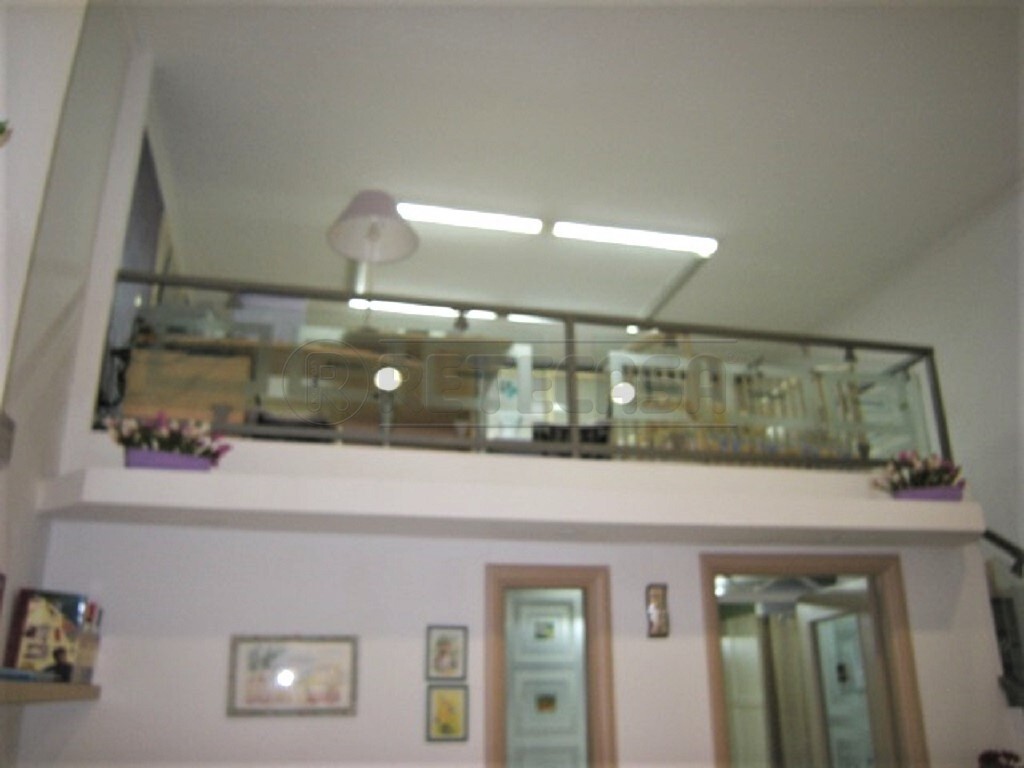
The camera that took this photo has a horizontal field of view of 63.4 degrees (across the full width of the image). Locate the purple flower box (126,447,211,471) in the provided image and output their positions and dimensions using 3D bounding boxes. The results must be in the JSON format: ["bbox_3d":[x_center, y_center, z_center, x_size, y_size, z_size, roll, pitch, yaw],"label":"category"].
[{"bbox_3d":[-1.751,0.409,4.201,0.400,0.108,0.135,11,-21,-31],"label":"purple flower box"}]

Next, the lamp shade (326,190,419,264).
[{"bbox_3d":[-0.874,-1.025,5.255,0.575,0.295,0.575,4,-18,-14],"label":"lamp shade"}]

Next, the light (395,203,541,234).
[{"bbox_3d":[-0.468,-1.361,6.709,1.480,0.080,0.110,4,-18,-14],"label":"light"}]

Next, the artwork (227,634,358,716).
[{"bbox_3d":[-1.228,1.630,4.633,0.702,0.431,0.025,4,-18,-14],"label":"artwork"}]

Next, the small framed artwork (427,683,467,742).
[{"bbox_3d":[-0.372,1.901,4.778,0.244,0.304,0.022,4,-18,-14],"label":"small framed artwork"}]

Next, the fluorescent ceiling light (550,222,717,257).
[{"bbox_3d":[1.075,-1.248,7.091,1.473,0.080,0.110,4,-18,-14],"label":"fluorescent ceiling light"}]

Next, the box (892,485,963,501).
[{"bbox_3d":[2.683,0.731,5.333,0.395,0.112,0.135,-6,-19,18],"label":"box"}]

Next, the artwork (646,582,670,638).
[{"bbox_3d":[0.930,1.443,5.278,0.141,0.324,0.025,4,-18,-14],"label":"artwork"}]

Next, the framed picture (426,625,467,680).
[{"bbox_3d":[-0.383,1.587,4.876,0.247,0.309,0.022,4,-18,-14],"label":"framed picture"}]

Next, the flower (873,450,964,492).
[{"bbox_3d":[2.617,0.585,5.399,0.500,0.240,0.220,-6,-19,18],"label":"flower"}]

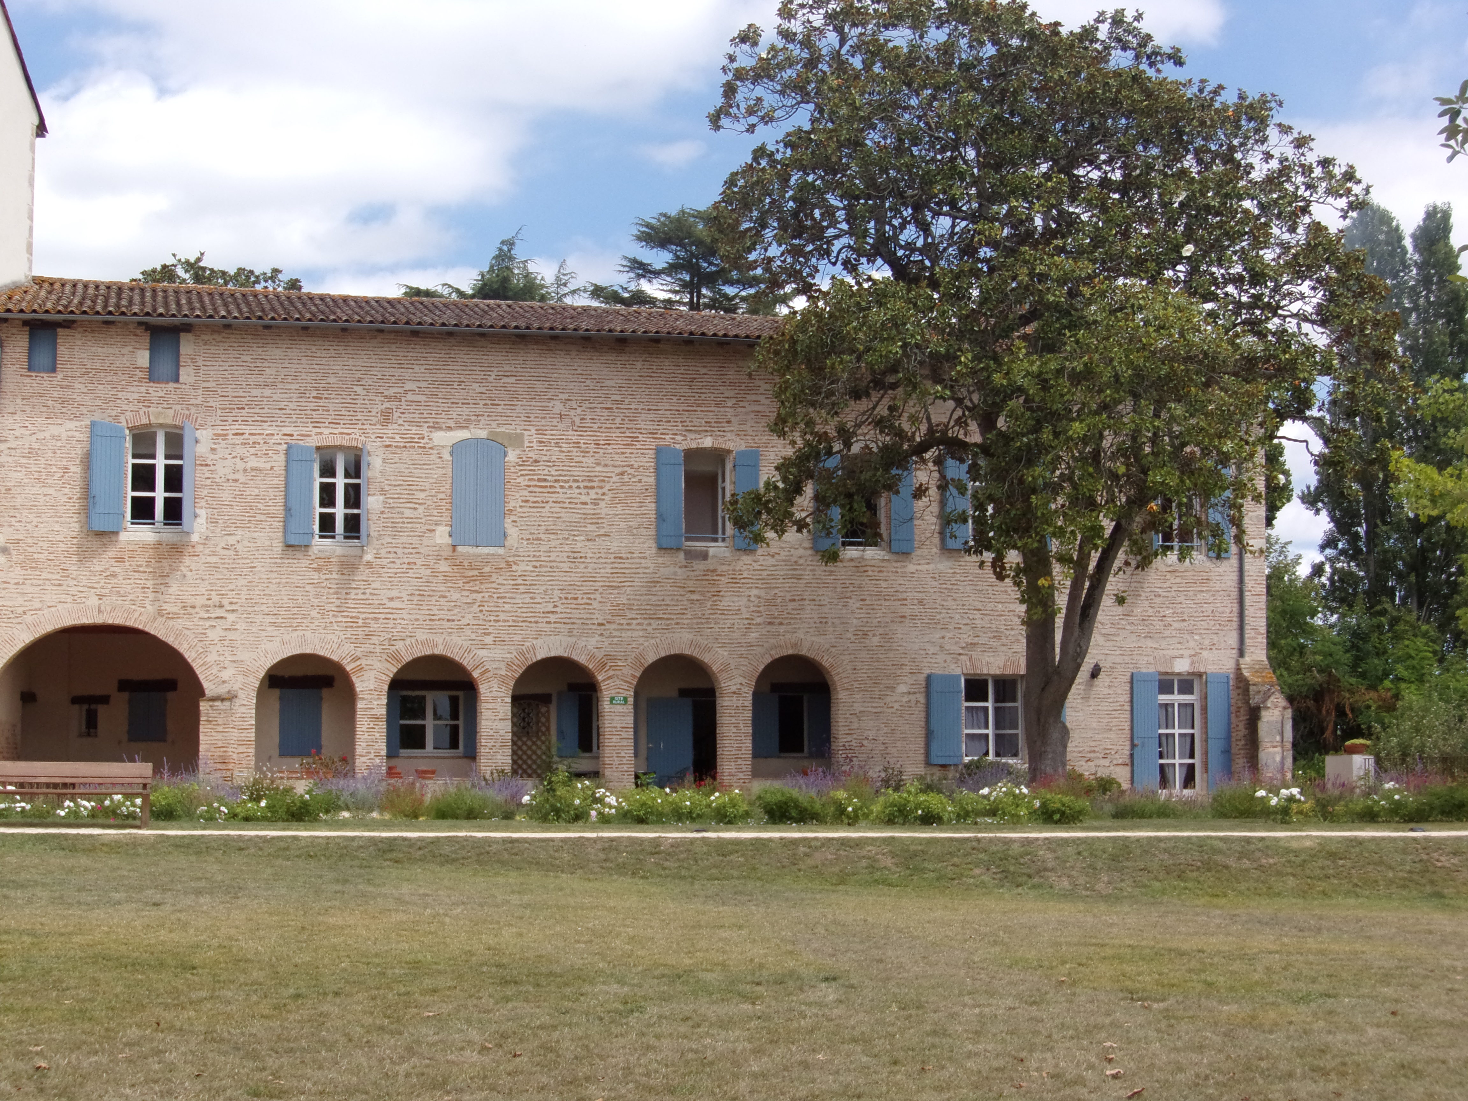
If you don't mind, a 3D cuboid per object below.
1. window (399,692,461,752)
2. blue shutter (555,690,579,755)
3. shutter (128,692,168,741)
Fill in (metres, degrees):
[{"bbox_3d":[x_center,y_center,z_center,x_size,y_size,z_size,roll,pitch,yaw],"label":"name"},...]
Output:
[{"bbox_3d":[-5.883,3.335,42.746,1.176,1.175,0.100,1,-4,-11],"label":"window"},{"bbox_3d":[-3.255,3.407,43.167,0.429,1.287,0.050,1,-4,-11],"label":"blue shutter"},{"bbox_3d":[-11.189,3.188,42.099,0.727,0.948,0.060,1,-4,-11],"label":"shutter"}]

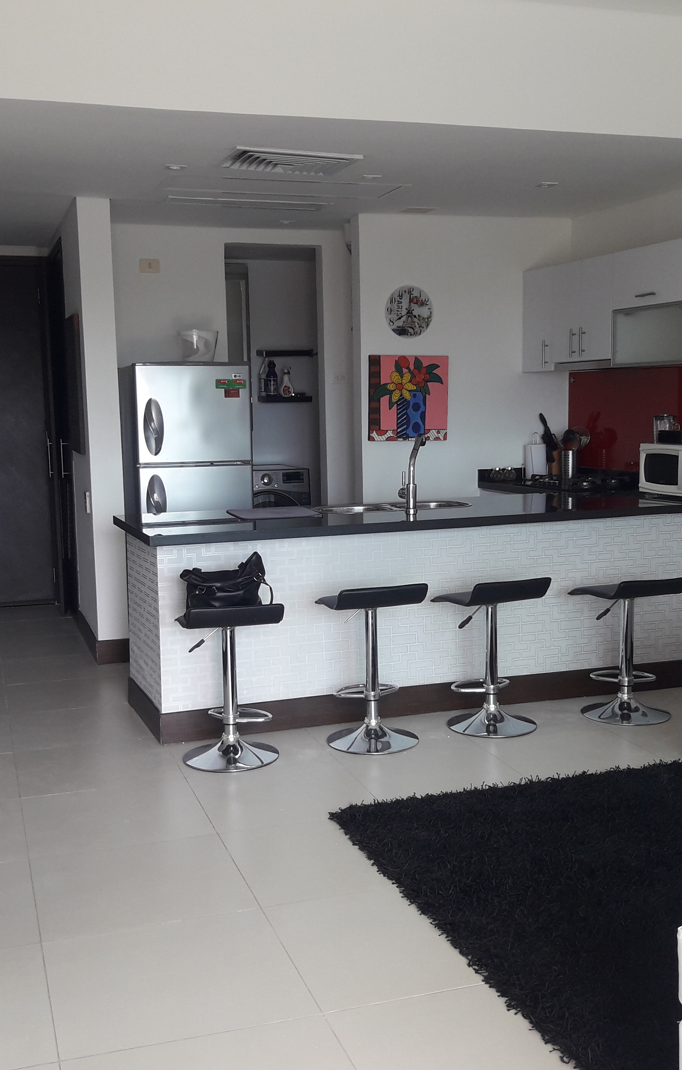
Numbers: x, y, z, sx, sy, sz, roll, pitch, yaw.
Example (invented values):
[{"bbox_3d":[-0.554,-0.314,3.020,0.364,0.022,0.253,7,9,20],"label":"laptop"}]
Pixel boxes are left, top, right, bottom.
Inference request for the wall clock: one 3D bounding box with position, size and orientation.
[{"bbox_3d":[0.406,-1.325,6.833,0.305,0.310,0.040,-3,7,-18],"label":"wall clock"}]

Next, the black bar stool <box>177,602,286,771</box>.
[{"bbox_3d":[-0.441,0.573,4.577,0.390,0.648,0.400,-3,7,-12],"label":"black bar stool"}]

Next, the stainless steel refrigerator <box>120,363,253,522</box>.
[{"bbox_3d":[-0.925,-0.188,6.904,0.650,1.620,0.700,-3,7,-18],"label":"stainless steel refrigerator"}]

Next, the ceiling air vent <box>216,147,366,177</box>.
[{"bbox_3d":[-0.238,-1.664,5.197,0.585,0.035,0.470,-3,7,-18],"label":"ceiling air vent"}]

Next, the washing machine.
[{"bbox_3d":[-0.599,-0.092,9.190,0.600,0.865,0.600,-3,7,-18],"label":"washing machine"}]

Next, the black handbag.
[{"bbox_3d":[-0.444,0.192,4.533,0.360,0.245,0.170,-4,7,-22],"label":"black handbag"}]

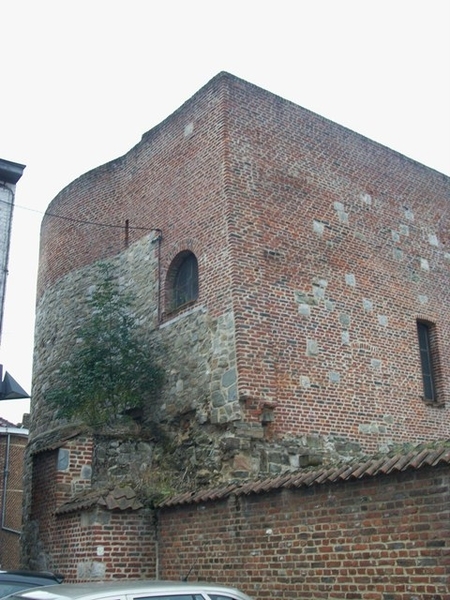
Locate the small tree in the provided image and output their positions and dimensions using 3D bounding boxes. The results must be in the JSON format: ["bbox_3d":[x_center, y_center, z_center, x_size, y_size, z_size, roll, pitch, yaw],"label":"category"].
[{"bbox_3d":[-2.260,0.832,13.117,2.150,3.100,2.000,-3,-20,0],"label":"small tree"}]

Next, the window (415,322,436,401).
[{"bbox_3d":[4.300,1.324,14.818,0.620,1.760,0.200,12,-25,-35],"label":"window"}]

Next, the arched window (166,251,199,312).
[{"bbox_3d":[-0.740,-0.360,13.322,0.220,1.120,1.050,13,-25,-36],"label":"arched window"}]

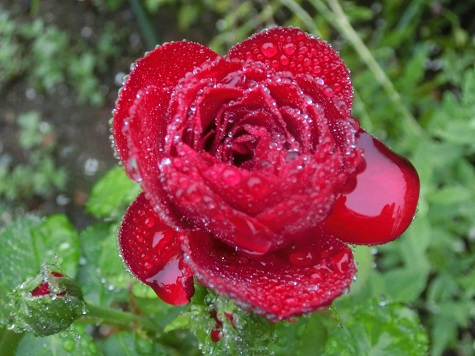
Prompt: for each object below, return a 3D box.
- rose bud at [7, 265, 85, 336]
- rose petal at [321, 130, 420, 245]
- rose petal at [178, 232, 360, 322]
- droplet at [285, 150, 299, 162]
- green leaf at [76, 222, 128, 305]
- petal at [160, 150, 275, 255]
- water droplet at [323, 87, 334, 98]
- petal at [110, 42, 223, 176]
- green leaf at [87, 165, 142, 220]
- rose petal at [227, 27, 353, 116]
[{"bbox_3d":[-0.063,0.040,0.167,0.022,0.021,0.022,0,30,0],"label":"rose bud"},{"bbox_3d":[0.043,0.004,0.170,0.034,0.017,0.038,0,66,-16],"label":"rose petal"},{"bbox_3d":[0.010,0.030,0.156,0.052,0.017,0.028,0,60,0],"label":"rose petal"},{"bbox_3d":[0.016,-0.006,0.149,0.004,0.003,0.004,0,66,0],"label":"droplet"},{"bbox_3d":[-0.053,0.034,0.207,0.029,0.011,0.038,0,63,-6],"label":"green leaf"},{"bbox_3d":[-0.006,0.007,0.146,0.033,0.016,0.031,0,84,9],"label":"petal"},{"bbox_3d":[0.030,-0.028,0.167,0.004,0.003,0.004,0,72,0],"label":"water droplet"},{"bbox_3d":[-0.024,-0.023,0.173,0.038,0.016,0.046,0,75,-15],"label":"petal"},{"bbox_3d":[-0.049,0.006,0.207,0.026,0.010,0.028,0,60,-7],"label":"green leaf"},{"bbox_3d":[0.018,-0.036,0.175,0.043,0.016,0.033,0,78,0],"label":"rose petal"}]

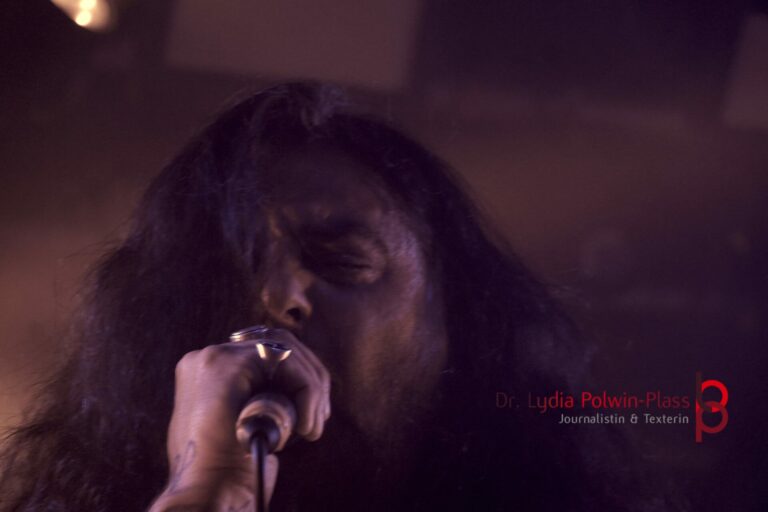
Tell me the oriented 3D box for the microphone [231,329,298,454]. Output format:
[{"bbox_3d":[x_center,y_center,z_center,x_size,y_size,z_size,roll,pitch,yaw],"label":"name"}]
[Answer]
[{"bbox_3d":[-0.059,0.071,1.940,0.050,0.050,0.167,0,14,4],"label":"microphone"}]

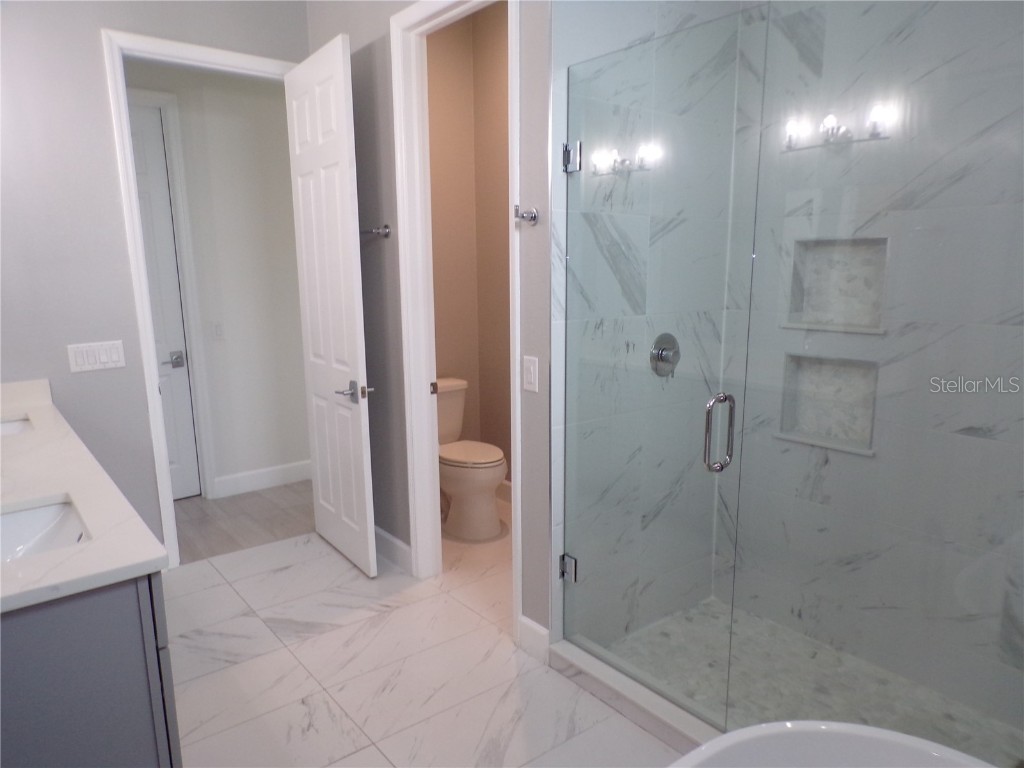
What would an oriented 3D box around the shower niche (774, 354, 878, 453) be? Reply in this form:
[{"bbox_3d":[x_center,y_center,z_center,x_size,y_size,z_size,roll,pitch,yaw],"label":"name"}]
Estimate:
[{"bbox_3d":[1.264,0.067,2.808,0.105,0.350,0.390,-9,13,-38],"label":"shower niche"}]

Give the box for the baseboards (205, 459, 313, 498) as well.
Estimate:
[{"bbox_3d":[-1.645,0.633,4.840,0.780,0.132,0.015,-9,13,-38],"label":"baseboards"}]

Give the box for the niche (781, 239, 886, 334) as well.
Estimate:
[{"bbox_3d":[1.260,-0.377,2.728,0.105,0.350,0.390,-9,13,-38],"label":"niche"}]

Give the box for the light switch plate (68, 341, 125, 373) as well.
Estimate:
[{"bbox_3d":[-1.896,-0.125,3.245,0.215,0.122,0.008,-9,13,-38],"label":"light switch plate"}]

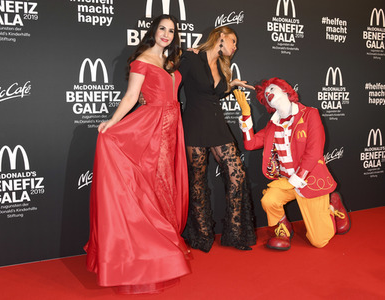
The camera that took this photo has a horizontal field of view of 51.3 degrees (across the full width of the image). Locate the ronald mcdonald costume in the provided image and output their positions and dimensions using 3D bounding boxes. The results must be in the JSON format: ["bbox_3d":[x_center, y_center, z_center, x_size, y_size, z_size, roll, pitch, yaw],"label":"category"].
[{"bbox_3d":[0.882,0.102,3.301,0.680,1.340,0.840,4,7,38],"label":"ronald mcdonald costume"}]

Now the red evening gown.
[{"bbox_3d":[-0.369,0.136,2.724,0.740,1.440,0.700,-4,7,-28],"label":"red evening gown"}]

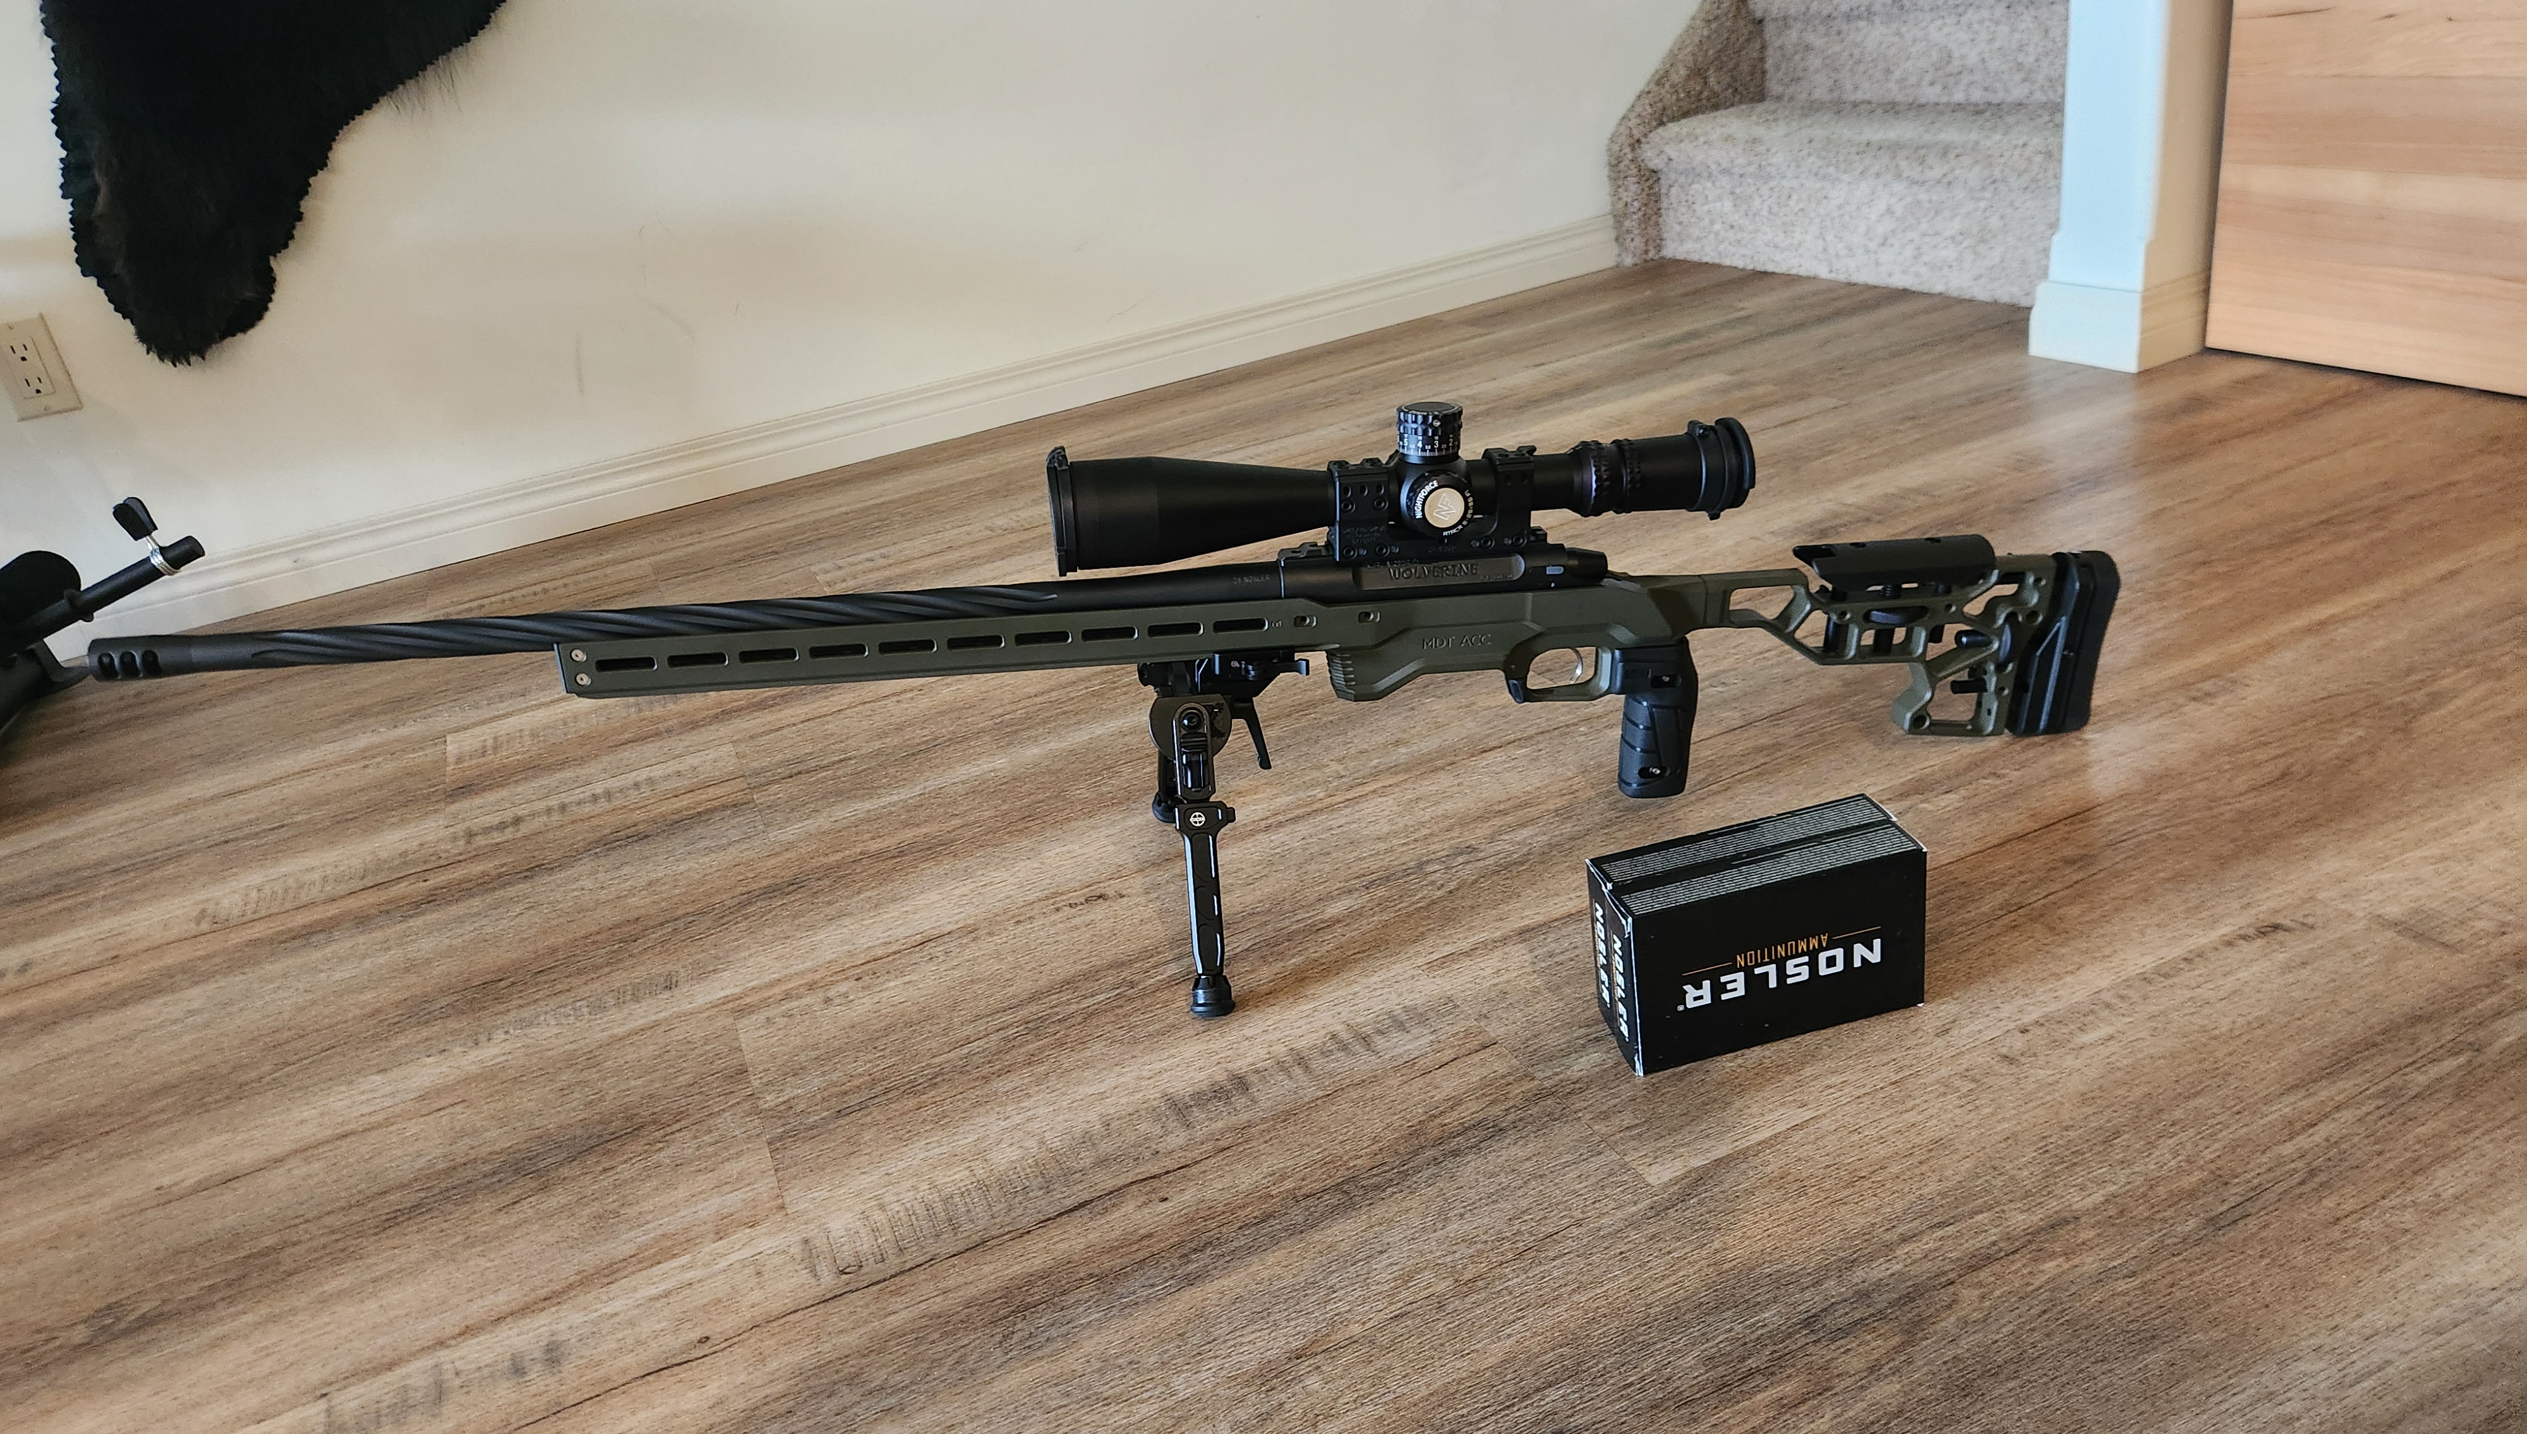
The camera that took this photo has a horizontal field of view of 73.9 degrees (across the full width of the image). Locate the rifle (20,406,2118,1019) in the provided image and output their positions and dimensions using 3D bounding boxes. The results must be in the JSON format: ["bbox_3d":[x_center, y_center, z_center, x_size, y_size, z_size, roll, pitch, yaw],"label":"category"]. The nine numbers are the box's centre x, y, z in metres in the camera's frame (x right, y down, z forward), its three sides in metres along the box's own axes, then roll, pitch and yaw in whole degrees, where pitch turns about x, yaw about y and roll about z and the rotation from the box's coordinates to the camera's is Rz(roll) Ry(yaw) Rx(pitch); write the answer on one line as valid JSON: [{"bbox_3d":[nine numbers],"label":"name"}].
[{"bbox_3d":[-0.044,-0.024,1.065,1.262,0.327,0.282,-6,24,-7],"label":"rifle"}]

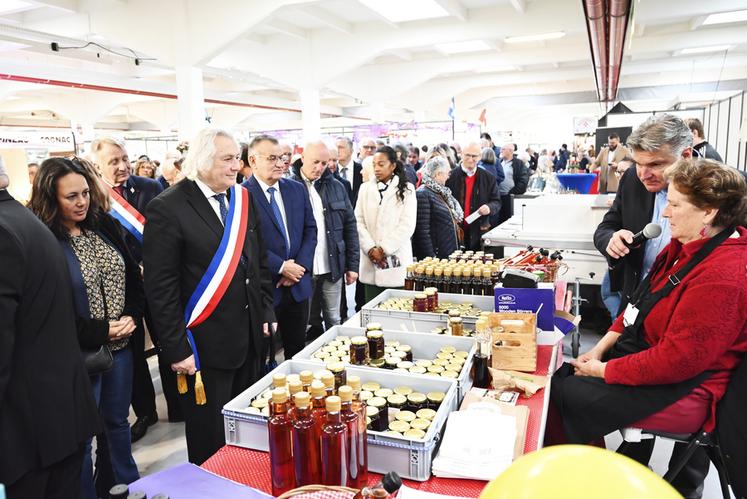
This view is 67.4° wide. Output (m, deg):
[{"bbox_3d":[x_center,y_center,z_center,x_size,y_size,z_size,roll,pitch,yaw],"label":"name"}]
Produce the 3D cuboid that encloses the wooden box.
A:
[{"bbox_3d":[0.559,0.353,2.241,0.165,0.210,0.160,1,10,8],"label":"wooden box"}]

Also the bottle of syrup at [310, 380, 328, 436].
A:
[{"bbox_3d":[-0.131,0.455,1.359,0.059,0.281,0.059,0,10,0],"label":"bottle of syrup"}]

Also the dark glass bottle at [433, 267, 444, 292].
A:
[{"bbox_3d":[0.339,0.203,2.961,0.053,0.217,0.053,-1,10,-6],"label":"dark glass bottle"}]

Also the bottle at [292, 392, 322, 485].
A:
[{"bbox_3d":[-0.159,0.467,1.293,0.059,0.281,0.059,0,10,0],"label":"bottle"}]

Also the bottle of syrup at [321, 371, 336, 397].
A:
[{"bbox_3d":[-0.116,0.455,1.469,0.061,0.280,0.061,-1,10,-6],"label":"bottle of syrup"}]

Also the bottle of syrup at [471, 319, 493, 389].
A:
[{"bbox_3d":[0.387,0.371,1.991,0.073,0.233,0.073,0,10,0],"label":"bottle of syrup"}]

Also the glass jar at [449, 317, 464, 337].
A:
[{"bbox_3d":[0.343,0.323,2.325,0.054,0.070,0.054,0,10,0],"label":"glass jar"}]

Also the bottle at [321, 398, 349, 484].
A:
[{"bbox_3d":[-0.092,0.481,1.322,0.061,0.280,0.061,-1,10,-6],"label":"bottle"}]

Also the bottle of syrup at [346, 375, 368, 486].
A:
[{"bbox_3d":[-0.048,0.461,1.437,0.061,0.280,0.061,-1,10,-6],"label":"bottle of syrup"}]

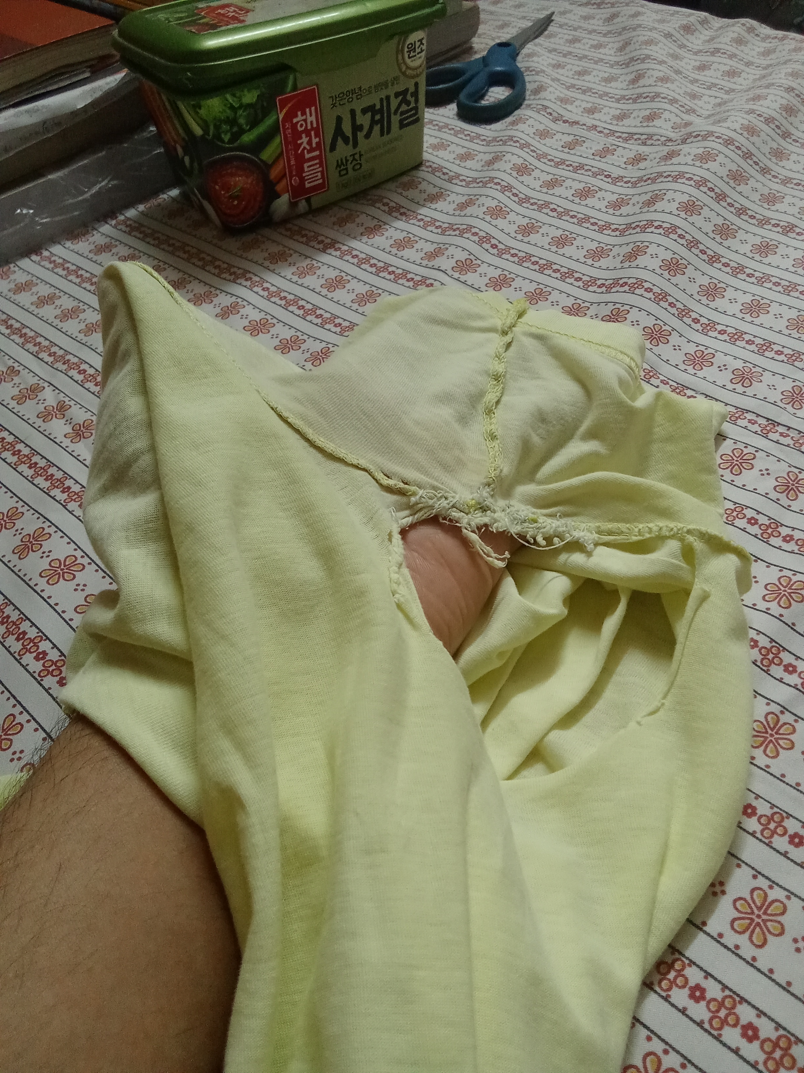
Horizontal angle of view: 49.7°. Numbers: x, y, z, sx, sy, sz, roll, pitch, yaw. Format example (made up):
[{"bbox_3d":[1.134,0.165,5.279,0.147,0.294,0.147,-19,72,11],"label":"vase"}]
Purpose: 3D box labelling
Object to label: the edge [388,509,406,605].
[{"bbox_3d":[-0.002,0.007,0.290,0.006,0.011,0.033,-3,48,2],"label":"edge"}]

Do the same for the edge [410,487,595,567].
[{"bbox_3d":[0.034,-0.004,0.298,0.064,0.014,0.015,8,49,12],"label":"edge"}]

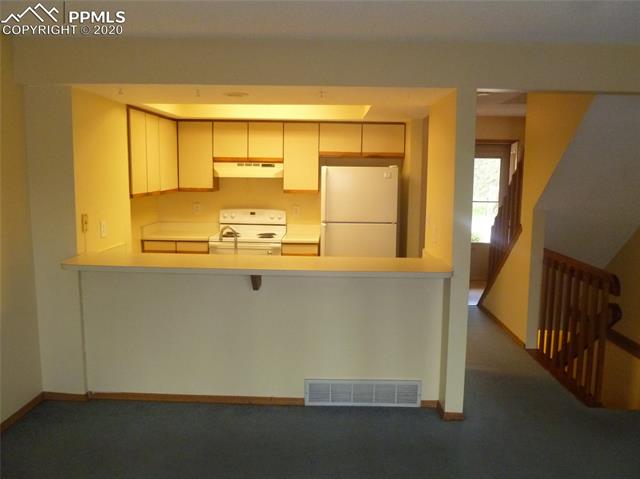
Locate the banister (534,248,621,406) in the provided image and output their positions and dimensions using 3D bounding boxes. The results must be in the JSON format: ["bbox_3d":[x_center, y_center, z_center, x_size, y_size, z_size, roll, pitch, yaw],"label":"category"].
[{"bbox_3d":[2.008,0.640,4.171,0.100,0.971,1.300,1,7,2],"label":"banister"}]

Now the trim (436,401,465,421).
[{"bbox_3d":[0.895,1.172,3.526,0.159,0.060,0.193,1,8,2],"label":"trim"}]

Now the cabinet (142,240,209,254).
[{"bbox_3d":[-1.491,0.437,5.723,0.702,0.872,0.627,1,8,2],"label":"cabinet"}]

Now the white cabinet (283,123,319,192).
[{"bbox_3d":[-0.191,-0.890,5.661,0.378,0.747,0.322,1,8,2],"label":"white cabinet"}]

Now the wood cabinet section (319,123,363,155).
[{"bbox_3d":[0.231,-1.089,5.685,0.462,0.365,0.320,1,7,2],"label":"wood cabinet section"}]

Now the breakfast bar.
[{"bbox_3d":[-0.397,0.664,3.518,2.440,1.039,0.494,1,8,2],"label":"breakfast bar"}]

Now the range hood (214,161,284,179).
[{"bbox_3d":[-0.767,-0.762,5.679,0.755,0.161,0.460,1,7,2],"label":"range hood"}]

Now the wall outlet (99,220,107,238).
[{"bbox_3d":[-1.621,-0.071,3.869,0.010,0.116,0.074,1,8,2],"label":"wall outlet"}]

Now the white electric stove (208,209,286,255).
[{"bbox_3d":[-0.764,0.293,5.684,0.760,1.206,0.690,1,7,2],"label":"white electric stove"}]

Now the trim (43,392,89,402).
[{"bbox_3d":[-1.807,1.119,3.681,0.332,0.061,0.015,1,7,2],"label":"trim"}]

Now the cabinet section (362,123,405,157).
[{"bbox_3d":[0.688,-1.083,5.671,0.453,0.364,0.320,1,7,2],"label":"cabinet section"}]

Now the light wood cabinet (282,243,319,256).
[{"bbox_3d":[-0.190,0.457,5.741,0.394,0.879,0.615,1,7,2],"label":"light wood cabinet"}]

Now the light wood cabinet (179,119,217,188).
[{"bbox_3d":[-1.326,-0.908,5.691,0.376,0.747,0.322,1,8,2],"label":"light wood cabinet"}]

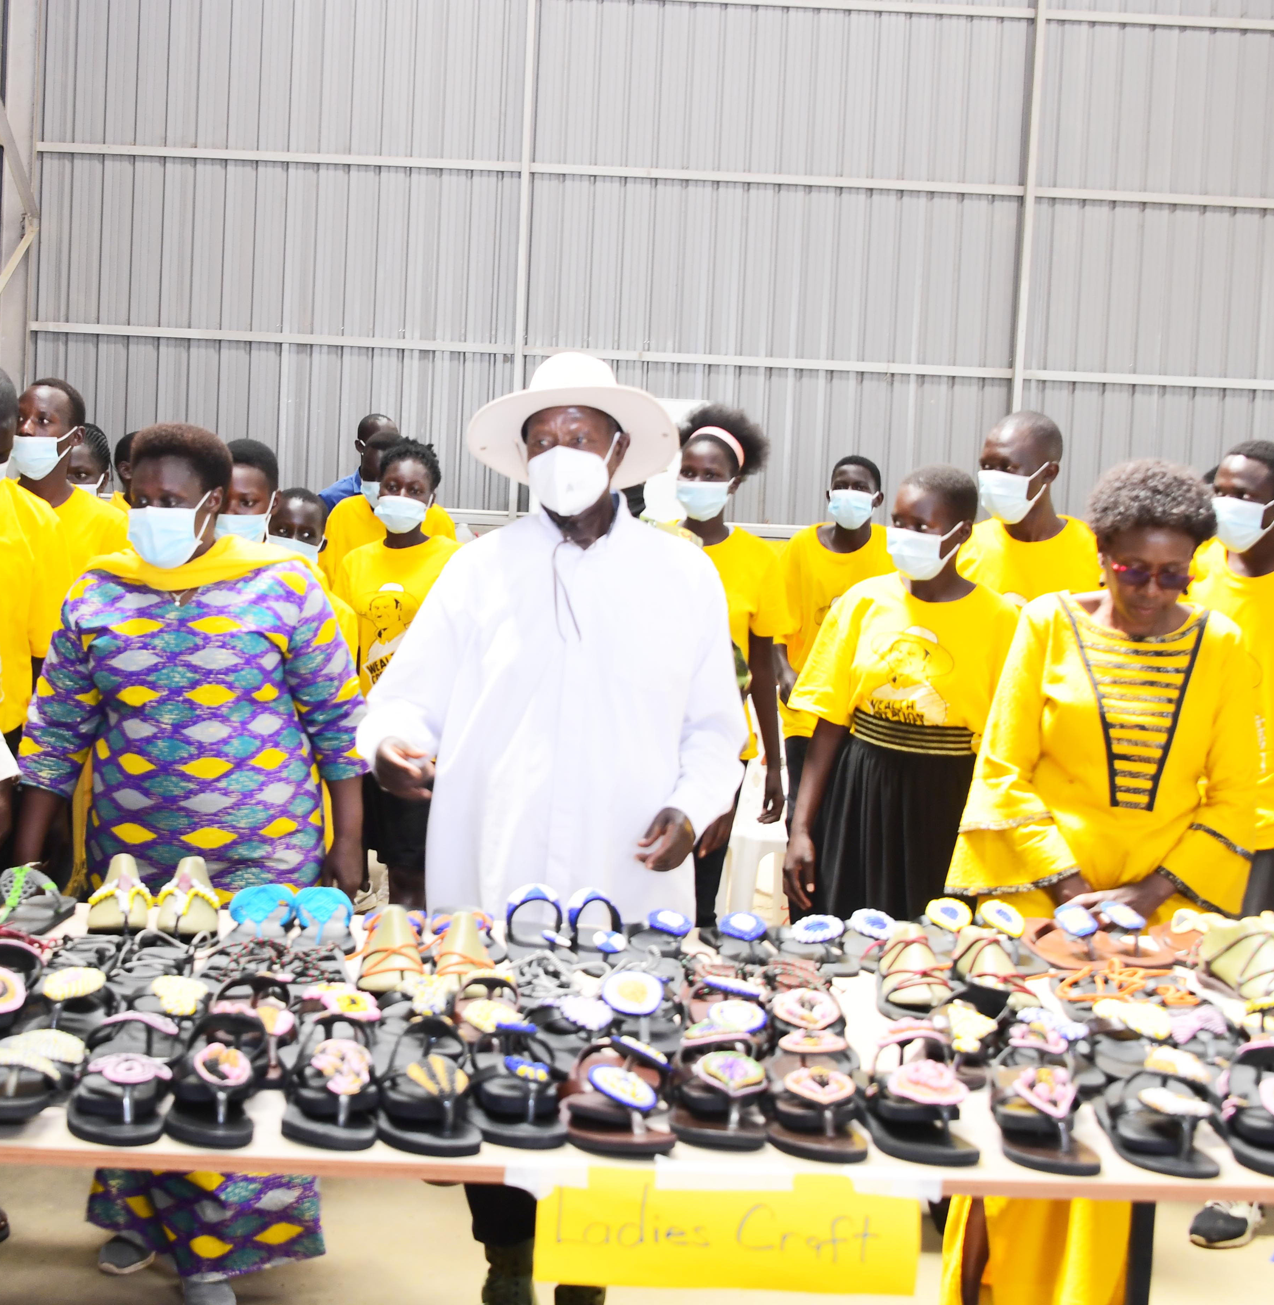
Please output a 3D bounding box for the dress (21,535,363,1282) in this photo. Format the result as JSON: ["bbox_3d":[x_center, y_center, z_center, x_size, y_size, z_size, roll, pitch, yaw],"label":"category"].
[{"bbox_3d":[-0.849,0.472,3.520,0.630,1.350,0.380,3,3,3],"label":"dress"}]

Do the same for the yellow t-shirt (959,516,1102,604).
[{"bbox_3d":[0.859,0.030,4.050,0.470,0.660,0.260,5,5,30],"label":"yellow t-shirt"}]

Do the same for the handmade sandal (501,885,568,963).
[{"bbox_3d":[-0.154,0.426,3.014,0.100,0.095,0.265,2,5,-8],"label":"handmade sandal"}]

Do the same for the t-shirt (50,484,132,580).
[{"bbox_3d":[-1.374,-0.076,4.400,0.460,0.680,0.270,3,3,10],"label":"t-shirt"}]

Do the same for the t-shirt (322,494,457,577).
[{"bbox_3d":[-0.726,-0.125,5.400,0.450,0.660,0.260,3,3,12],"label":"t-shirt"}]

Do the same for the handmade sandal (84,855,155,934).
[{"bbox_3d":[-0.844,0.391,3.029,0.095,0.100,0.250,2,5,-11],"label":"handmade sandal"}]

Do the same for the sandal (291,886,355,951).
[{"bbox_3d":[-0.519,0.435,3.098,0.105,0.080,0.260,2,3,-9],"label":"sandal"}]

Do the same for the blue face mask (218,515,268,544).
[{"bbox_3d":[-0.861,-0.240,3.980,0.140,0.115,0.080,4,3,22],"label":"blue face mask"}]

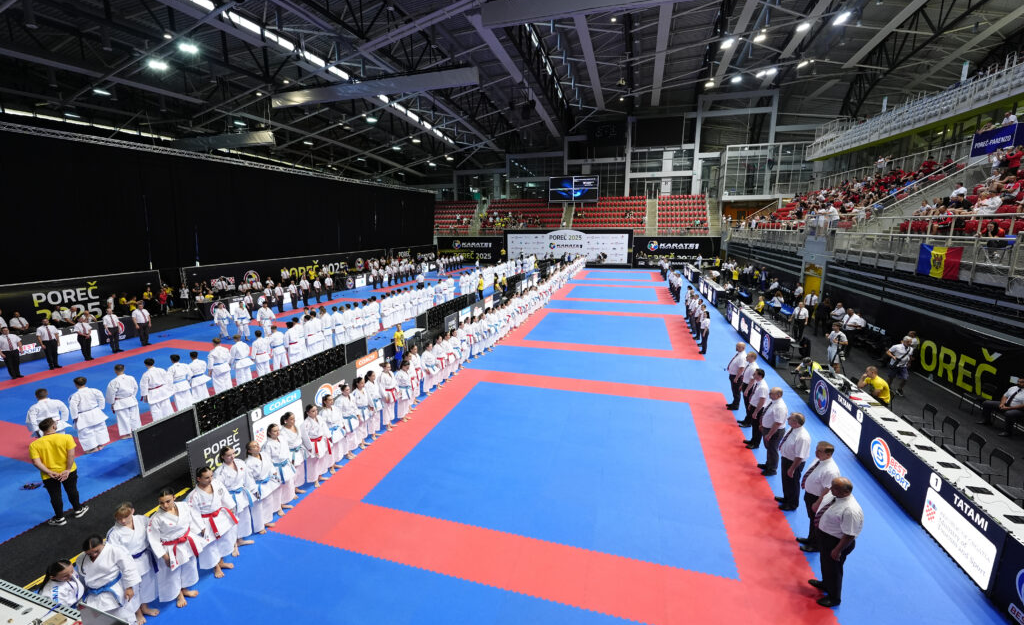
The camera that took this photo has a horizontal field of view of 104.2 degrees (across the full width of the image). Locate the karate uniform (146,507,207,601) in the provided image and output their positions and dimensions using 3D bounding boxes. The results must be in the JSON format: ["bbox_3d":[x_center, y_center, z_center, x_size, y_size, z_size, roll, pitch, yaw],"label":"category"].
[{"bbox_3d":[-4.308,3.070,5.144,0.364,1.245,0.589,3,12,17],"label":"karate uniform"}]

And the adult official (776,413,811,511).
[{"bbox_3d":[4.830,2.514,6.806,0.425,1.712,0.527,3,12,17],"label":"adult official"}]

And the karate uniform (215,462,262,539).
[{"bbox_3d":[-4.151,2.856,6.103,0.364,1.270,0.529,3,12,17],"label":"karate uniform"}]

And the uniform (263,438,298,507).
[{"bbox_3d":[-4.072,2.753,6.914,0.357,1.265,0.490,3,12,17],"label":"uniform"}]

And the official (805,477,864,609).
[{"bbox_3d":[4.176,2.892,5.066,0.479,1.714,0.541,3,12,17],"label":"official"}]

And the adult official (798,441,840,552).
[{"bbox_3d":[4.501,2.654,5.828,0.424,1.706,0.548,3,12,17],"label":"adult official"}]

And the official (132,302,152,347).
[{"bbox_3d":[-15.650,0.502,16.909,0.360,1.810,0.540,3,12,17],"label":"official"}]

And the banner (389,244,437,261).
[{"bbox_3d":[-12.175,-7.022,51.053,0.102,2.754,10.812,3,12,17],"label":"banner"}]

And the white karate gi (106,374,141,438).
[{"bbox_3d":[-9.245,2.142,9.555,0.402,1.429,0.584,3,12,17],"label":"white karate gi"}]

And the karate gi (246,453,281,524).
[{"bbox_3d":[-4.165,2.868,6.520,0.357,1.204,0.490,3,12,17],"label":"karate gi"}]

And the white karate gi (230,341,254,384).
[{"bbox_3d":[-8.373,1.566,12.376,0.382,1.388,0.563,3,12,17],"label":"white karate gi"}]

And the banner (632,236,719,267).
[{"bbox_3d":[18.153,-6.511,44.394,8.888,3.585,0.081,3,12,17],"label":"banner"}]

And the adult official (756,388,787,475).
[{"bbox_3d":[5.102,2.307,7.781,0.439,1.734,0.551,3,12,17],"label":"adult official"}]

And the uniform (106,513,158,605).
[{"bbox_3d":[-4.738,3.163,5.028,0.367,1.244,0.510,3,12,17],"label":"uniform"}]

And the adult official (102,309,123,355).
[{"bbox_3d":[-16.300,0.752,16.269,0.384,1.794,0.560,3,12,17],"label":"adult official"}]

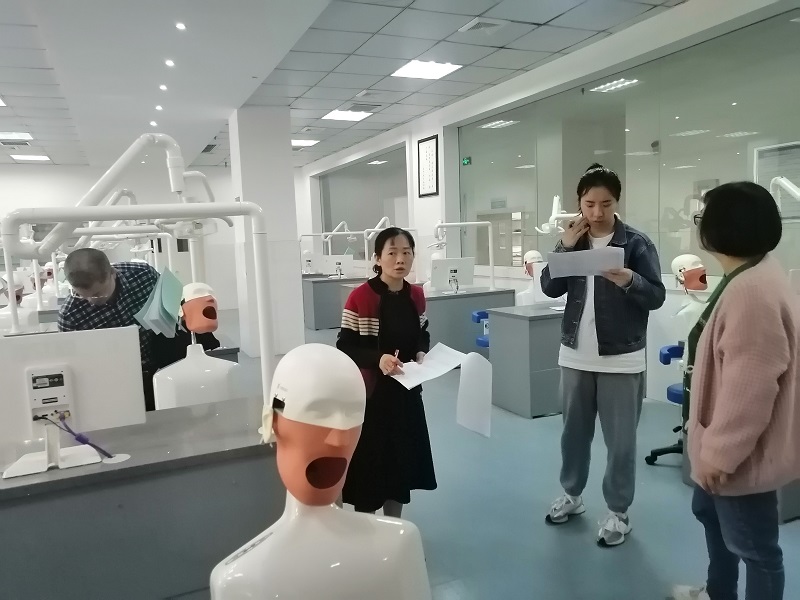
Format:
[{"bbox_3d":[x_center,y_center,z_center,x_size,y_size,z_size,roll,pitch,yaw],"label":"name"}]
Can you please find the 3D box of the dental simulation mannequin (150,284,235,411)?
[{"bbox_3d":[-0.907,0.232,2.685,0.390,0.610,0.260,-5,7,-24],"label":"dental simulation mannequin"}]

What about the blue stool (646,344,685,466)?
[{"bbox_3d":[1.781,0.643,3.715,0.540,0.700,0.540,-2,6,-1],"label":"blue stool"}]

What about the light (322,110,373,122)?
[{"bbox_3d":[-0.695,-2.503,8.109,0.600,0.070,0.600,-5,7,-23],"label":"light"}]

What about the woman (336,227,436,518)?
[{"bbox_3d":[-0.051,0.390,2.930,0.480,1.500,0.380,-5,7,-25],"label":"woman"}]

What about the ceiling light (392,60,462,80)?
[{"bbox_3d":[0.254,-2.297,5.973,0.600,0.070,0.600,-5,7,-23],"label":"ceiling light"}]

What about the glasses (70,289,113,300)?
[{"bbox_3d":[-1.222,-0.042,2.380,0.140,0.140,0.045,-5,-35,-27],"label":"glasses"}]

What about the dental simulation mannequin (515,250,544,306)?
[{"bbox_3d":[1.281,-0.143,5.600,0.430,0.630,0.270,-6,7,-28],"label":"dental simulation mannequin"}]

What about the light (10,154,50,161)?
[{"bbox_3d":[-6.634,-2.554,10.794,0.600,0.050,0.600,-5,7,-24],"label":"light"}]

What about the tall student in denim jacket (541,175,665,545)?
[{"bbox_3d":[0.969,0.241,2.890,0.600,1.720,0.440,2,8,33],"label":"tall student in denim jacket"}]

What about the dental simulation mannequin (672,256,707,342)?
[{"bbox_3d":[1.980,0.012,4.000,0.430,0.630,0.270,-6,7,-28],"label":"dental simulation mannequin"}]

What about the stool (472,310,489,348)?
[{"bbox_3d":[0.885,0.464,5.716,0.540,0.700,0.540,-3,6,-7],"label":"stool"}]

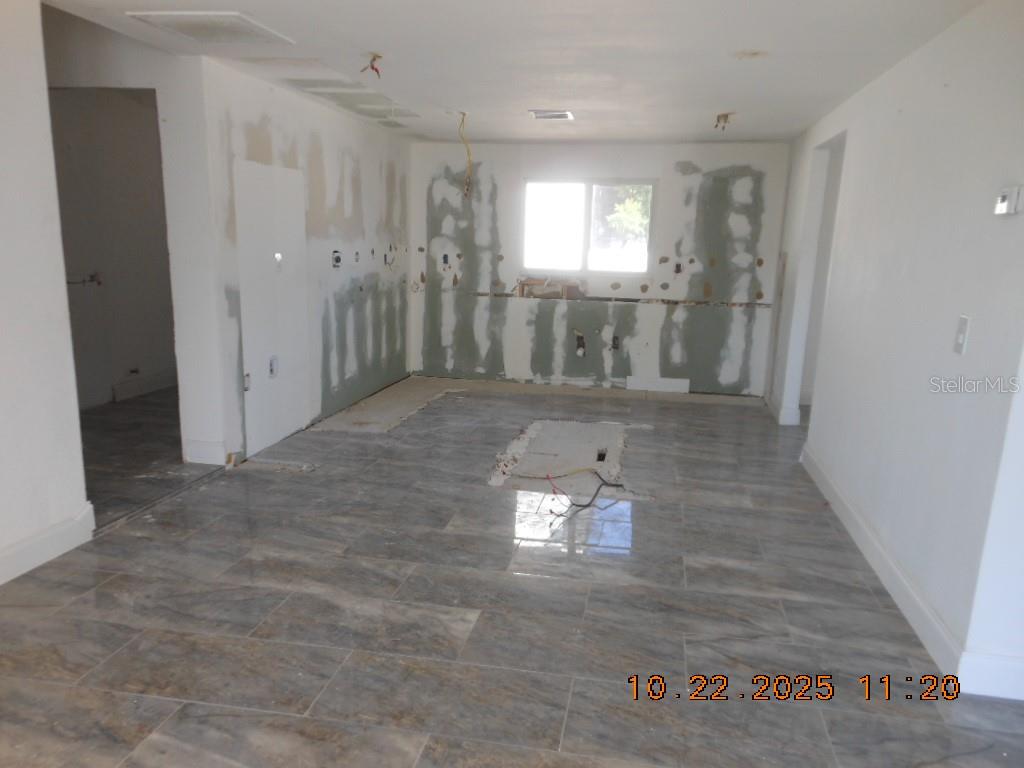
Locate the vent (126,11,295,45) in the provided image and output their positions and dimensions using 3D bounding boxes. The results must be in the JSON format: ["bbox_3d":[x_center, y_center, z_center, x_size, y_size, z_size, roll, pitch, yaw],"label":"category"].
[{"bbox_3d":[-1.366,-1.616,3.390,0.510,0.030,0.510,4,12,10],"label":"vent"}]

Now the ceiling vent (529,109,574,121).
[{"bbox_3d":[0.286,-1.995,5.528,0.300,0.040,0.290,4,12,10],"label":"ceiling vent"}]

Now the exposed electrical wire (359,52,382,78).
[{"bbox_3d":[-0.717,-1.637,3.805,0.095,0.120,0.085,4,12,10],"label":"exposed electrical wire"}]

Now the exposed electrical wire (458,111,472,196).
[{"bbox_3d":[-0.358,-1.731,5.633,0.090,0.660,0.090,4,12,10],"label":"exposed electrical wire"}]

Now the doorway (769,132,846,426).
[{"bbox_3d":[2.213,-0.614,5.361,0.140,2.179,0.990,4,12,10],"label":"doorway"}]

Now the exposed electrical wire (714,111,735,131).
[{"bbox_3d":[1.517,-1.866,5.292,0.120,0.110,0.110,4,12,10],"label":"exposed electrical wire"}]

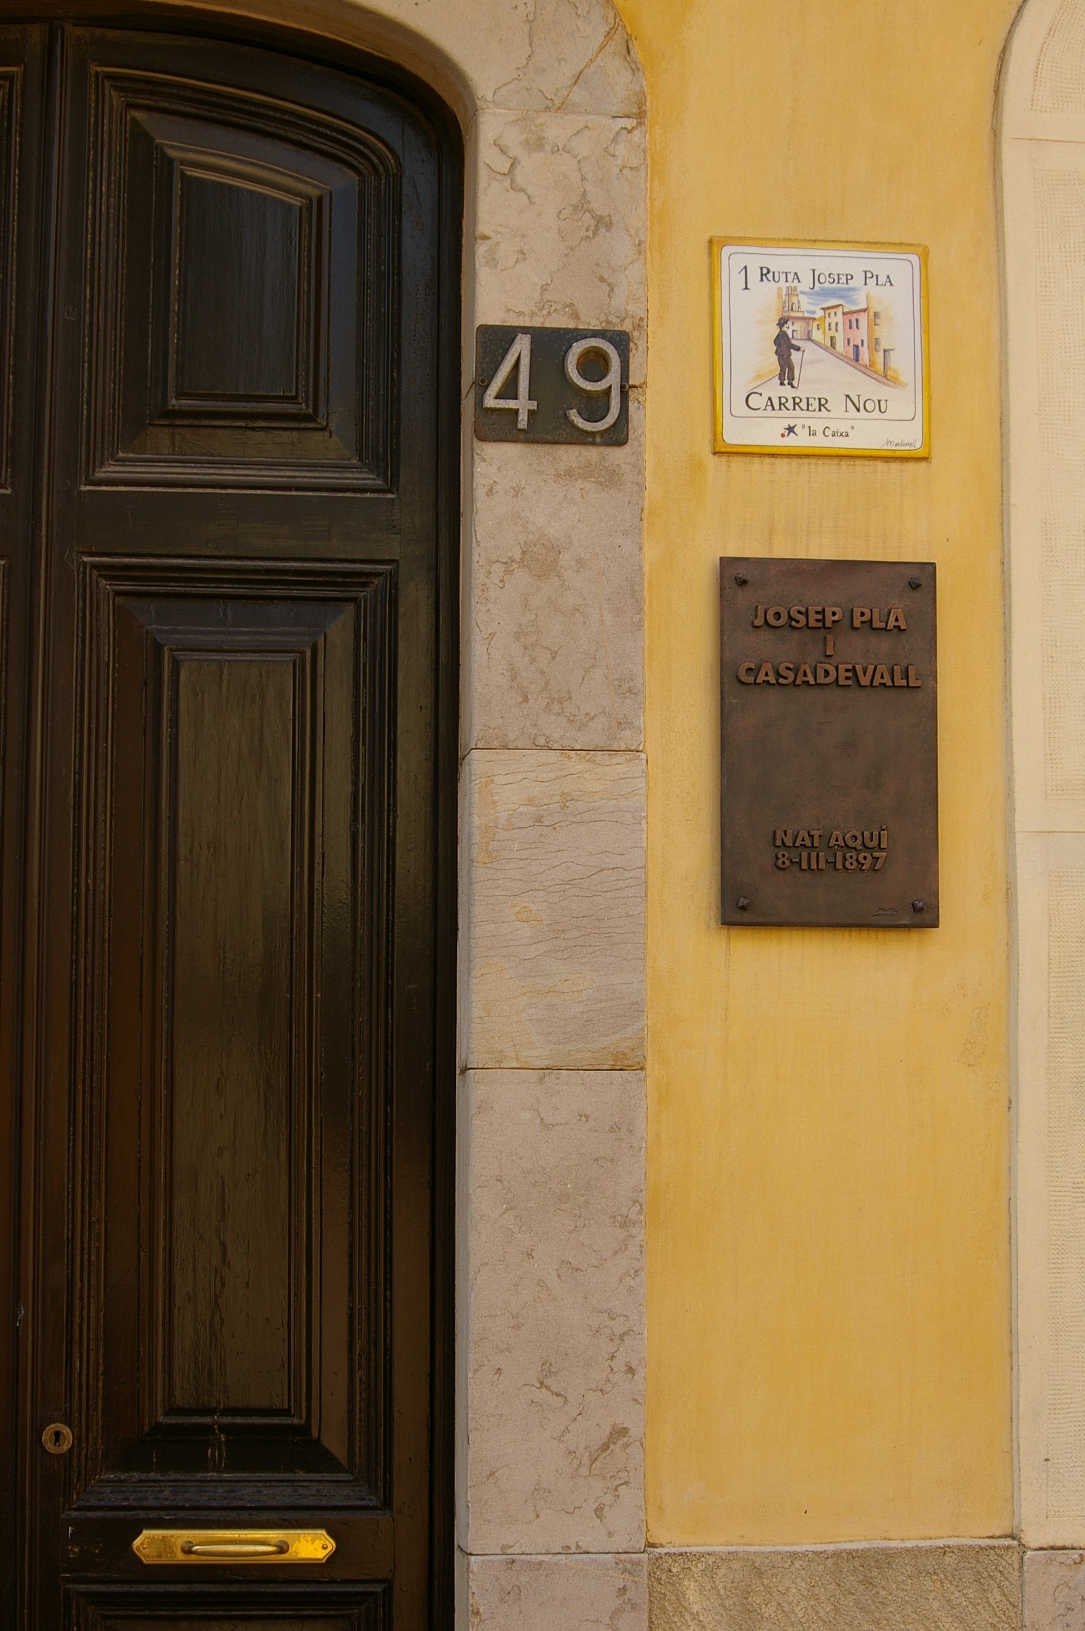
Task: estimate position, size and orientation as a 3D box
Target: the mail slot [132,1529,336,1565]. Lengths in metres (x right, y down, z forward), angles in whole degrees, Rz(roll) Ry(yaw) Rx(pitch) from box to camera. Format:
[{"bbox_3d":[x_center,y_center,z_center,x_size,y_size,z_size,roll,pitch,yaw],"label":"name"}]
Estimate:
[{"bbox_3d":[-0.406,0.969,4.487,0.269,0.046,0.030,1,-7,-6],"label":"mail slot"}]

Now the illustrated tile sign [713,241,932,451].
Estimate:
[{"bbox_3d":[0.375,-0.629,4.579,0.296,0.296,0.020,1,-7,-6],"label":"illustrated tile sign"}]

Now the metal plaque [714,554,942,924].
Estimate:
[{"bbox_3d":[0.381,-0.097,4.516,0.293,0.491,0.025,1,-7,-6],"label":"metal plaque"}]

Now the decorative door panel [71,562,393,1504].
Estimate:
[{"bbox_3d":[-0.416,0.285,4.579,0.433,1.287,0.040,1,-7,-6],"label":"decorative door panel"}]

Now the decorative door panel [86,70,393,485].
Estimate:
[{"bbox_3d":[-0.413,-0.741,4.698,0.428,0.597,0.040,1,-7,-6],"label":"decorative door panel"}]

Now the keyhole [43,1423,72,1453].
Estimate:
[{"bbox_3d":[-0.640,0.824,4.489,0.040,0.040,0.013,1,-7,-6],"label":"keyhole"}]

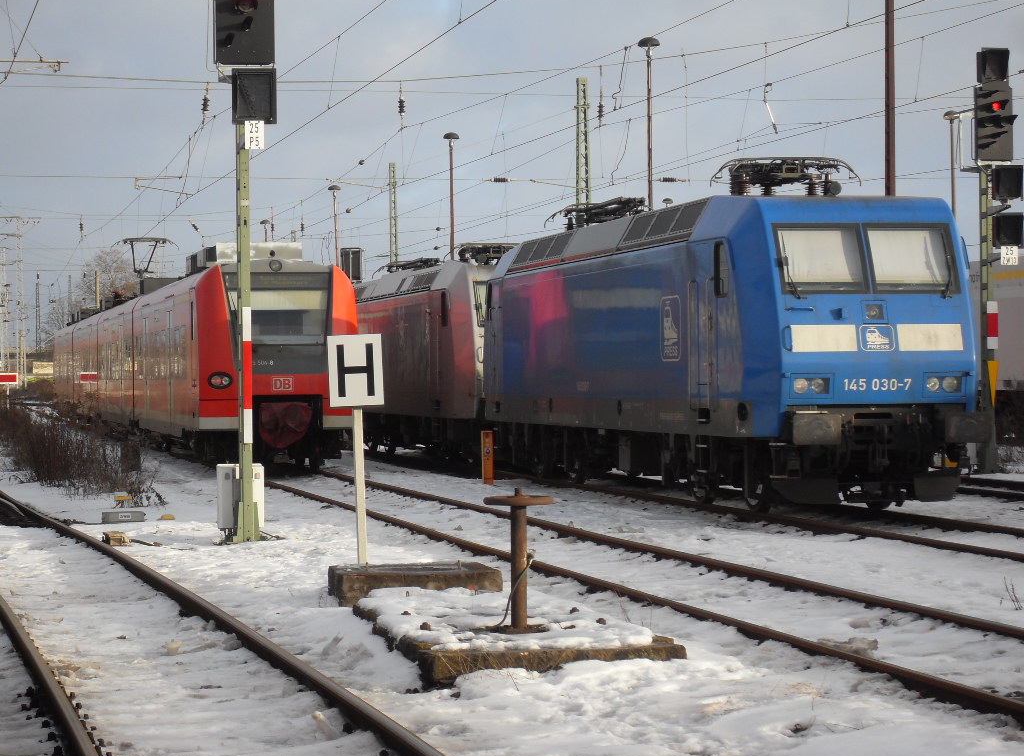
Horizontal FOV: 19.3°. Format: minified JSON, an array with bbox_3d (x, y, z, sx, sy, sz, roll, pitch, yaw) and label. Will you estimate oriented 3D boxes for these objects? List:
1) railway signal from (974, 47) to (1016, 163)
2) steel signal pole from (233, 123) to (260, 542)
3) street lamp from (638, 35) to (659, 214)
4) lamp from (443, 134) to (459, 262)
[{"bbox_3d":[8.454,-4.777,52.700,0.660,1.980,0.480,-1,0,-11],"label":"railway signal"},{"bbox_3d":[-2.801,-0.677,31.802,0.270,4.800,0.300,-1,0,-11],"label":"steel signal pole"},{"bbox_3d":[3.674,-3.612,79.501,0.580,10.720,0.580,-1,0,-11],"label":"street lamp"},{"bbox_3d":[-2.118,-3.530,109.393,0.580,10.720,0.580,-1,0,-11],"label":"lamp"}]

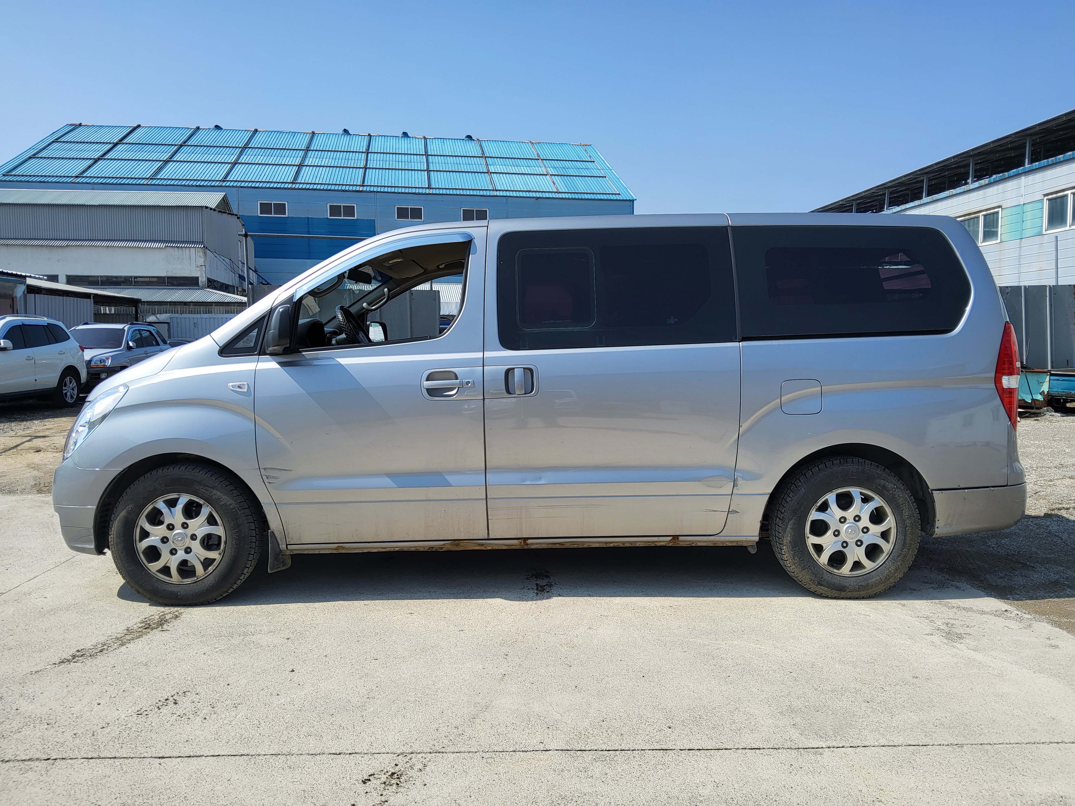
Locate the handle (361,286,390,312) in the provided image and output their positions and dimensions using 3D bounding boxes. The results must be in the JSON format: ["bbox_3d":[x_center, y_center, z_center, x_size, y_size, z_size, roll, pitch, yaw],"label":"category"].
[{"bbox_3d":[-1.058,-0.681,5.342,0.230,0.075,0.035,-34,-33,5],"label":"handle"}]

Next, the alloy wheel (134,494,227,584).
[{"bbox_3d":[-1.702,0.640,3.922,0.440,0.440,0.170,-1,5,0],"label":"alloy wheel"}]

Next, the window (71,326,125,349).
[{"bbox_3d":[-9.960,-1.453,18.067,1.400,0.120,0.820,-1,38,-8],"label":"window"}]

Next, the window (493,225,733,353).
[{"bbox_3d":[0.380,-0.547,3.821,1.120,0.590,0.050,-1,-9,0],"label":"window"}]

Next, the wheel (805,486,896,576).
[{"bbox_3d":[1.496,0.609,3.930,0.440,0.440,0.170,-1,5,0],"label":"wheel"}]

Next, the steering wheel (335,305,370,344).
[{"bbox_3d":[-0.967,-0.342,4.306,0.120,0.390,0.390,-30,4,2],"label":"steering wheel"}]

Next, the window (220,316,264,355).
[{"bbox_3d":[-1.421,-0.317,3.886,0.225,0.200,0.030,0,-11,10],"label":"window"}]

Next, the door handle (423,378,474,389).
[{"bbox_3d":[-0.414,-0.089,3.760,0.240,0.043,0.050,-2,3,0],"label":"door handle"}]

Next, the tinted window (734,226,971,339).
[{"bbox_3d":[1.479,-0.577,3.832,1.130,0.570,0.060,-1,-9,-2],"label":"tinted window"}]

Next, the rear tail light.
[{"bbox_3d":[2.257,-0.134,3.922,0.160,0.530,0.210,-5,0,0],"label":"rear tail light"}]

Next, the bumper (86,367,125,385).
[{"bbox_3d":[-9.773,-0.469,16.885,1.800,0.500,0.570,-1,5,-8],"label":"bumper"}]

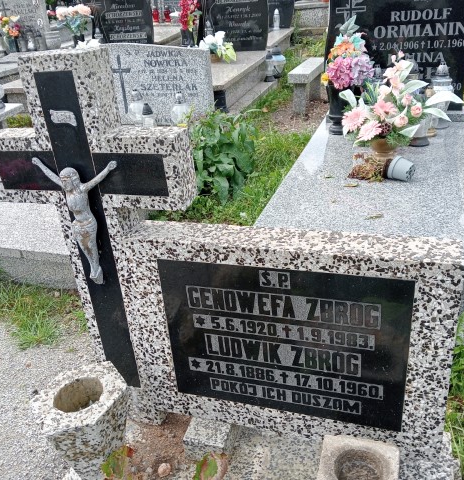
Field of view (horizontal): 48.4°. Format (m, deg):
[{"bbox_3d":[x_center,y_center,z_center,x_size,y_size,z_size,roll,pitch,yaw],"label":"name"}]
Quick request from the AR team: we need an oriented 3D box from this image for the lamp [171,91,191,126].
[{"bbox_3d":[-0.397,-0.979,3.891,0.136,0.273,0.136,4,27,19],"label":"lamp"}]

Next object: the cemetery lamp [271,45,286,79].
[{"bbox_3d":[0.555,-2.131,6.165,0.170,0.335,0.170,4,27,18],"label":"cemetery lamp"}]

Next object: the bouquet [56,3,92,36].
[{"bbox_3d":[-1.751,-2.464,5.800,0.380,0.320,0.300,4,27,18],"label":"bouquet"}]

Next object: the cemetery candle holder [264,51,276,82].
[{"bbox_3d":[0.423,-1.998,5.928,0.125,0.325,0.125,4,27,18],"label":"cemetery candle holder"}]

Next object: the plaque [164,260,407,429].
[{"bbox_3d":[0.120,0.253,1.272,0.595,0.426,0.030,4,27,18],"label":"plaque"}]

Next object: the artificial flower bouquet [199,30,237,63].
[{"bbox_3d":[-0.166,-2.211,5.925,0.380,0.330,0.290,4,27,19],"label":"artificial flower bouquet"}]

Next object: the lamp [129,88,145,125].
[{"bbox_3d":[-0.757,-1.063,4.149,0.125,0.290,0.125,4,27,18],"label":"lamp"}]

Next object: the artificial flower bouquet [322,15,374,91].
[{"bbox_3d":[0.651,-1.052,2.898,0.270,0.400,0.240,4,27,18],"label":"artificial flower bouquet"}]

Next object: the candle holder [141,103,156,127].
[{"bbox_3d":[-0.623,-0.907,3.808,0.085,0.195,0.085,4,27,19],"label":"candle holder"}]

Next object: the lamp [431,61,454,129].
[{"bbox_3d":[1.205,-0.823,2.923,0.122,0.358,0.122,4,27,19],"label":"lamp"}]

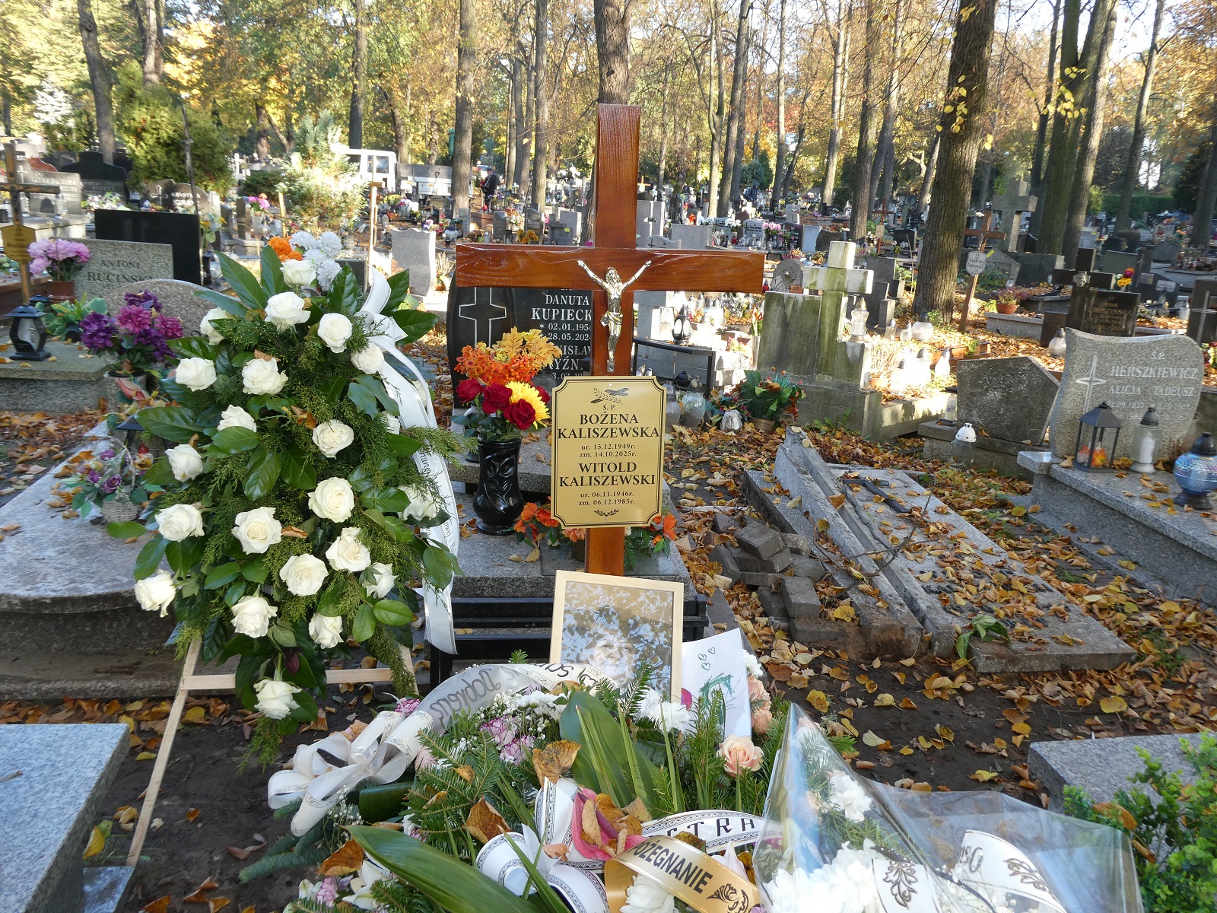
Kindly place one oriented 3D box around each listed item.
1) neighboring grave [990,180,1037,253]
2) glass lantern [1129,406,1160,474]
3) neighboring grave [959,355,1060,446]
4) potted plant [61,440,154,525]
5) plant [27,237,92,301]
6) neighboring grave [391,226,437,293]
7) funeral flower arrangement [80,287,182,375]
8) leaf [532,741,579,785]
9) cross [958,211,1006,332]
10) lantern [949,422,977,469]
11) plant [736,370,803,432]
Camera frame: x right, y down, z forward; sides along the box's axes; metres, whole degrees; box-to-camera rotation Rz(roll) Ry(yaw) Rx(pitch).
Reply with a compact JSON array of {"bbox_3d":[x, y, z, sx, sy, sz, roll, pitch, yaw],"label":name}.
[{"bbox_3d":[5.043,-2.999,12.300,0.200,0.868,0.470,-14,21,-40],"label":"neighboring grave"},{"bbox_3d":[2.407,-0.071,4.420,0.110,0.309,0.110,8,18,27],"label":"glass lantern"},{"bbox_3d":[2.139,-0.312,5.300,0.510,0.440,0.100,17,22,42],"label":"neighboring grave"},{"bbox_3d":[-1.712,0.082,3.360,0.273,0.275,0.237,-8,18,-27],"label":"potted plant"},{"bbox_3d":[-4.068,-1.388,7.300,0.408,0.461,0.355,-9,19,-29],"label":"plant"},{"bbox_3d":[-2.100,-2.109,10.600,0.620,0.690,0.100,15,21,39],"label":"neighboring grave"},{"bbox_3d":[-2.170,-0.566,4.500,0.426,0.383,0.370,-8,18,-26],"label":"funeral flower arrangement"},{"bbox_3d":[-0.082,0.481,1.550,0.075,0.060,0.035,1,16,5],"label":"leaf"},{"bbox_3d":[3.531,-1.780,9.500,0.065,1.148,0.442,-16,27,-43],"label":"cross"},{"bbox_3d":[1.909,-0.059,5.300,0.125,0.225,0.125,8,17,20],"label":"lantern"},{"bbox_3d":[1.009,-0.351,6.200,0.400,0.350,0.360,3,16,6],"label":"plant"}]

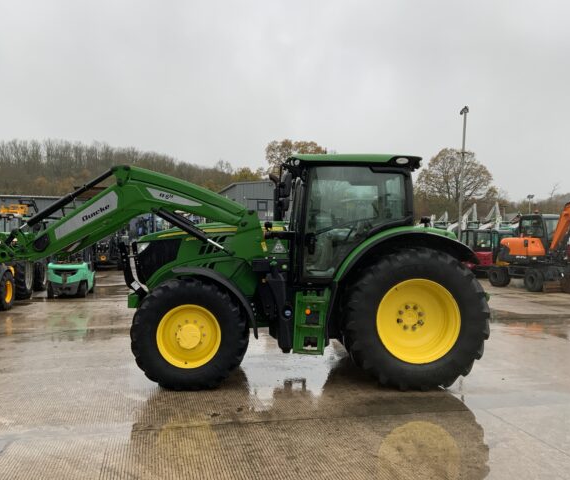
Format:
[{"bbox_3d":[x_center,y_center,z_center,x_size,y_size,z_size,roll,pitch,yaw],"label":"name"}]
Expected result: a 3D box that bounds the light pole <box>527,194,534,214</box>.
[{"bbox_3d":[29.700,-1.800,65.000,0.800,7.200,0.400,0,0,20],"label":"light pole"}]

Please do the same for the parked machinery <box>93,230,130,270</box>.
[{"bbox_3d":[-10.950,0.400,33.200,2.300,2.800,4.400,0,0,-10],"label":"parked machinery"}]

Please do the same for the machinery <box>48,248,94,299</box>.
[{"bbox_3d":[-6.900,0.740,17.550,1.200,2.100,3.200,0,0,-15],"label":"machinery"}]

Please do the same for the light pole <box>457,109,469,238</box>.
[{"bbox_3d":[8.560,-2.300,26.000,0.450,8.270,0.450,2,0,37],"label":"light pole"}]

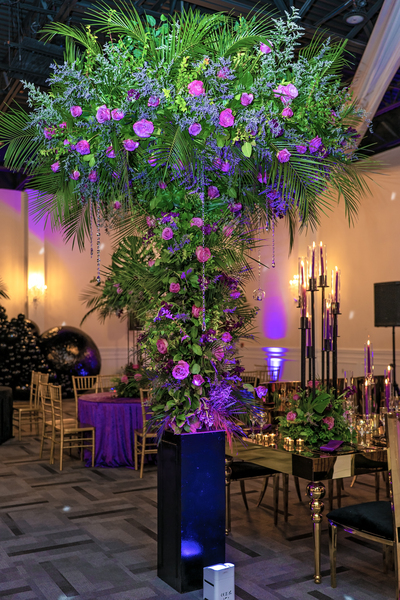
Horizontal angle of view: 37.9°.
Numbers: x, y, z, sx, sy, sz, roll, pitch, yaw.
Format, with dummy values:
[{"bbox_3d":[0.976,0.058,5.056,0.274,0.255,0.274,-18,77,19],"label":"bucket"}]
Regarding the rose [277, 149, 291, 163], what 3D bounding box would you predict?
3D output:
[{"bbox_3d":[0.444,-0.768,3.100,0.072,0.072,0.066,1,-4,-24],"label":"rose"}]

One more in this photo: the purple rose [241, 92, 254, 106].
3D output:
[{"bbox_3d":[0.280,-1.185,3.457,0.077,0.074,0.064,1,-4,-17],"label":"purple rose"}]

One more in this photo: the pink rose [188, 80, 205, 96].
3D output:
[{"bbox_3d":[-0.022,-1.233,3.401,0.096,0.084,0.077,0,-4,0],"label":"pink rose"}]

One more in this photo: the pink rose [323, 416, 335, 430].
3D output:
[{"bbox_3d":[0.907,0.868,4.100,0.081,0.095,0.070,0,-2,2],"label":"pink rose"}]

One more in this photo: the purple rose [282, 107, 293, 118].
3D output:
[{"bbox_3d":[0.471,-1.009,3.140,0.060,0.064,0.058,1,-4,-24],"label":"purple rose"}]

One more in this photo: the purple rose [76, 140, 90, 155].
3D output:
[{"bbox_3d":[-0.627,-0.821,3.140,0.074,0.074,0.066,-1,-3,17],"label":"purple rose"}]

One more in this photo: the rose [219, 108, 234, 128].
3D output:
[{"bbox_3d":[0.134,-0.902,2.900,0.077,0.095,0.075,0,-2,-4],"label":"rose"}]

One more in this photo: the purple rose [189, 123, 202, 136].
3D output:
[{"bbox_3d":[-0.027,-0.989,3.383,0.078,0.073,0.064,0,-4,0],"label":"purple rose"}]

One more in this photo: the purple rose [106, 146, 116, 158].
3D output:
[{"bbox_3d":[-0.474,-0.789,3.120,0.062,0.066,0.060,-2,-4,30],"label":"purple rose"}]

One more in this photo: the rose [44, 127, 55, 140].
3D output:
[{"bbox_3d":[-0.851,-0.942,3.300,0.068,0.076,0.065,-1,-2,15],"label":"rose"}]

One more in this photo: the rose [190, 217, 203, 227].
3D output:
[{"bbox_3d":[-0.017,-0.445,3.330,0.074,0.063,0.065,0,-2,-3],"label":"rose"}]

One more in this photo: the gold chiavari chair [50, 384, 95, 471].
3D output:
[{"bbox_3d":[-1.440,1.419,6.639,0.420,0.920,0.400,2,-4,-28],"label":"gold chiavari chair"}]

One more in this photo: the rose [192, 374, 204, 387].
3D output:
[{"bbox_3d":[-0.008,0.474,3.434,0.074,0.071,0.061,0,-4,-6],"label":"rose"}]

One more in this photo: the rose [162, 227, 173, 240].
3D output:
[{"bbox_3d":[-0.197,-0.403,3.560,0.070,0.079,0.064,-1,-4,17],"label":"rose"}]

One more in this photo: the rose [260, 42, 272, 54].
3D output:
[{"bbox_3d":[0.416,-1.575,3.647,0.078,0.081,0.068,1,-4,-11],"label":"rose"}]

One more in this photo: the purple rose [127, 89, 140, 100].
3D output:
[{"bbox_3d":[-0.343,-1.060,3.020,0.067,0.065,0.060,0,-2,6],"label":"purple rose"}]

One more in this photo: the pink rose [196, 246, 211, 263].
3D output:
[{"bbox_3d":[0.021,-0.257,3.300,0.085,0.093,0.075,0,-2,-5],"label":"pink rose"}]

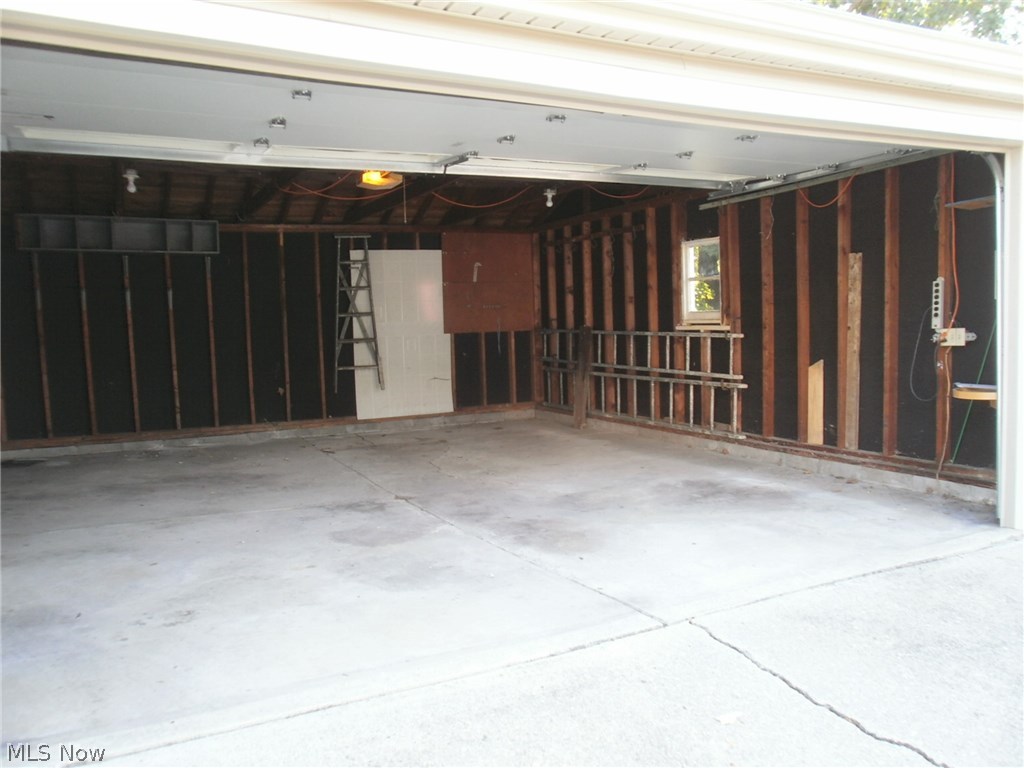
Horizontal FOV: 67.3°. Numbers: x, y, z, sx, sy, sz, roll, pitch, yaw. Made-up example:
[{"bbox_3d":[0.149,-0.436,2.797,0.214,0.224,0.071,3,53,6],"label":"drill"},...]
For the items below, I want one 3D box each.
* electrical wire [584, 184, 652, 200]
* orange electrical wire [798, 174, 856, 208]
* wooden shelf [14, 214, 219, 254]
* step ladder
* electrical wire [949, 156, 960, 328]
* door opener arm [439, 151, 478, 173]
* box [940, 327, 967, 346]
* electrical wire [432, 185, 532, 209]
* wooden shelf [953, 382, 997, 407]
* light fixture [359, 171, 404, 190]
[{"bbox_3d":[1.043,-1.890,7.533,0.768,0.151,0.040,-4,5,-25],"label":"electrical wire"},{"bbox_3d":[2.310,-1.428,5.718,0.051,0.232,0.586,-4,5,-25],"label":"orange electrical wire"},{"bbox_3d":[-4.077,-1.553,8.074,1.879,0.348,0.222,-4,5,-25],"label":"wooden shelf"},{"bbox_3d":[-1.824,-0.822,9.186,0.586,1.848,0.151,-4,5,-25],"label":"step ladder"},{"bbox_3d":[2.771,-0.892,4.827,0.040,1.091,0.061,-4,5,-25],"label":"electrical wire"},{"bbox_3d":[-0.352,-1.413,4.893,0.101,0.101,0.455,-4,5,-25],"label":"door opener arm"},{"bbox_3d":[2.782,-0.295,4.838,0.061,0.116,0.141,-4,5,-25],"label":"box"},{"bbox_3d":[-0.274,-1.746,7.146,1.030,0.232,0.040,-4,5,-25],"label":"electrical wire"},{"bbox_3d":[2.895,0.060,4.717,0.222,0.091,0.333,-4,5,-25],"label":"wooden shelf"},{"bbox_3d":[-1.081,-1.701,6.322,0.293,0.202,0.333,-4,5,-25],"label":"light fixture"}]

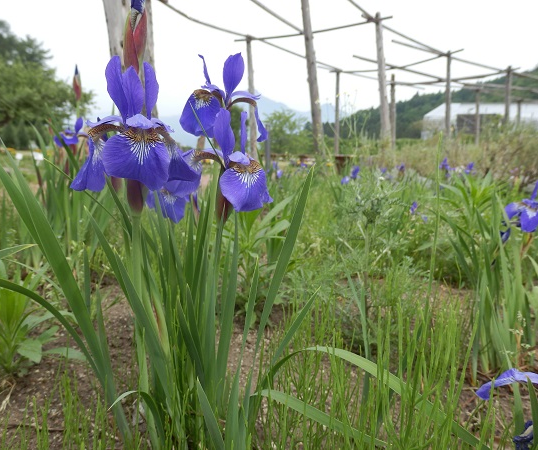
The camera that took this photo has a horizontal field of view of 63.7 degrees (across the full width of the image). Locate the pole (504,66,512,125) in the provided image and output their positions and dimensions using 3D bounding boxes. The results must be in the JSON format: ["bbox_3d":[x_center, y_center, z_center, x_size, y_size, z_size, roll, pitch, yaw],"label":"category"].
[{"bbox_3d":[5.942,-2.823,10.794,0.135,2.150,0.135,-3,10,0],"label":"pole"}]

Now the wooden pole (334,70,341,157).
[{"bbox_3d":[1.796,-2.836,11.330,0.112,2.300,0.112,-1,10,0],"label":"wooden pole"}]

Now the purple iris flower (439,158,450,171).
[{"bbox_3d":[1.458,-0.503,3.600,0.085,0.100,0.085,-1,10,0],"label":"purple iris flower"}]

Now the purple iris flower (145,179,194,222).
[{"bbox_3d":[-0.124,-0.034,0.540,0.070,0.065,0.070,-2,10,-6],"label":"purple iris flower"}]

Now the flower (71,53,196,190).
[{"bbox_3d":[-0.136,-0.102,0.440,0.122,0.132,0.115,-2,10,-3],"label":"flower"}]

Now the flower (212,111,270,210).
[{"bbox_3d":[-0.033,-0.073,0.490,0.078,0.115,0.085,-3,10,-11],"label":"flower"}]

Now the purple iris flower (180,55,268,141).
[{"bbox_3d":[-0.057,-0.159,0.540,0.108,0.110,0.100,3,11,22],"label":"purple iris flower"}]

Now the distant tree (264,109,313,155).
[{"bbox_3d":[1.110,-5.610,26.000,3.000,2.800,2.800,-1,10,0],"label":"distant tree"}]

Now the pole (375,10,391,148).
[{"bbox_3d":[1.742,-2.009,6.598,0.125,2.310,0.125,-6,10,0],"label":"pole"}]

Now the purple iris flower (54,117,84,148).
[{"bbox_3d":[-0.625,-0.288,1.350,0.095,0.100,0.090,1,10,11],"label":"purple iris flower"}]

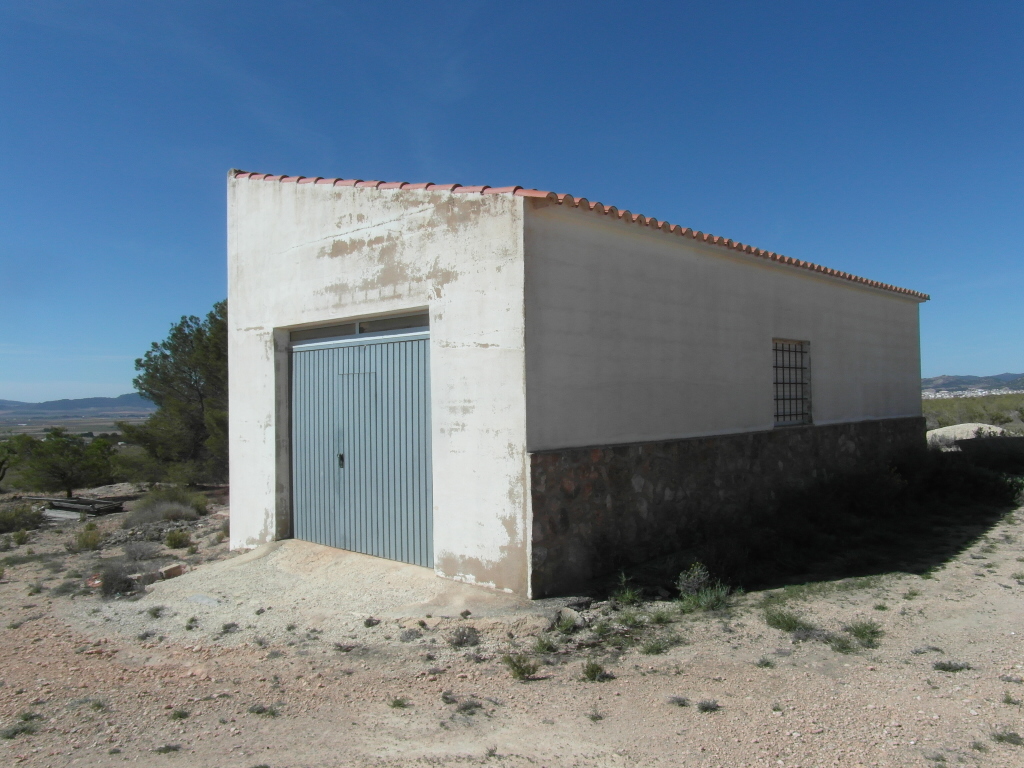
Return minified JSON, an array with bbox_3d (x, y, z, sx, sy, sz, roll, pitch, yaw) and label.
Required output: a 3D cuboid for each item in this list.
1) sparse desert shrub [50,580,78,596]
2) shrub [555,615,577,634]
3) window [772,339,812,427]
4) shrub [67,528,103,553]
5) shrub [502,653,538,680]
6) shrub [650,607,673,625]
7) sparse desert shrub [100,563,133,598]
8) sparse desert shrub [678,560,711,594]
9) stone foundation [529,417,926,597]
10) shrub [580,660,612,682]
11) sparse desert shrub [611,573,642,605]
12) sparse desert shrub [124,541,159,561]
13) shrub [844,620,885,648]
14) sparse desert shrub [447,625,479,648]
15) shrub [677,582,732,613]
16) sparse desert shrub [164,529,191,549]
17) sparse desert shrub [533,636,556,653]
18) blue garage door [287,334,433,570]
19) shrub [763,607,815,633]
[{"bbox_3d":[-4.333,1.968,6.874,0.271,0.124,0.242,-1,-1,0],"label":"sparse desert shrub"},{"bbox_3d":[0.361,1.617,4.802,0.149,0.114,0.133,-1,-1,0],"label":"shrub"},{"bbox_3d":[3.369,-0.009,8.660,1.046,1.036,0.140,0,-1,-44],"label":"window"},{"bbox_3d":[-5.932,2.150,9.851,0.493,0.290,0.443,0,-1,-31],"label":"shrub"},{"bbox_3d":[0.048,1.603,4.064,0.206,0.131,0.183,-1,-1,0],"label":"shrub"},{"bbox_3d":[1.044,1.607,4.961,0.152,0.105,0.137,-1,-1,12],"label":"shrub"},{"bbox_3d":[-3.793,1.856,6.808,0.340,0.291,0.306,0,-1,-29],"label":"sparse desert shrub"},{"bbox_3d":[1.418,1.523,5.555,0.263,0.284,0.236,-1,-1,14],"label":"sparse desert shrub"},{"bbox_3d":[3.586,1.110,9.005,9.975,1.123,0.300,0,-1,-45],"label":"stone foundation"},{"bbox_3d":[0.471,1.602,3.985,0.161,0.100,0.145,-1,-1,6],"label":"shrub"},{"bbox_3d":[0.879,1.559,5.461,0.243,0.219,0.219,-1,-1,9],"label":"sparse desert shrub"},{"bbox_3d":[-4.619,2.058,8.850,0.424,0.213,0.377,-1,-1,0],"label":"sparse desert shrub"},{"bbox_3d":[2.206,1.554,4.446,0.250,0.148,0.222,-1,-1,0],"label":"shrub"},{"bbox_3d":[-0.320,1.615,4.576,0.206,0.127,0.183,-1,-1,0],"label":"sparse desert shrub"},{"bbox_3d":[1.426,1.566,5.266,0.379,0.189,0.284,-1,-1,15],"label":"shrub"},{"bbox_3d":[-4.538,2.078,9.631,0.353,0.242,0.315,-1,-1,0],"label":"sparse desert shrub"},{"bbox_3d":[0.204,1.634,4.477,0.151,0.075,0.135,-1,-1,0],"label":"sparse desert shrub"},{"bbox_3d":[-1.591,0.646,7.453,0.070,2.239,2.749,0,-1,-45],"label":"blue garage door"},{"bbox_3d":[1.855,1.566,4.767,0.349,0.139,0.275,-1,-1,0],"label":"shrub"}]

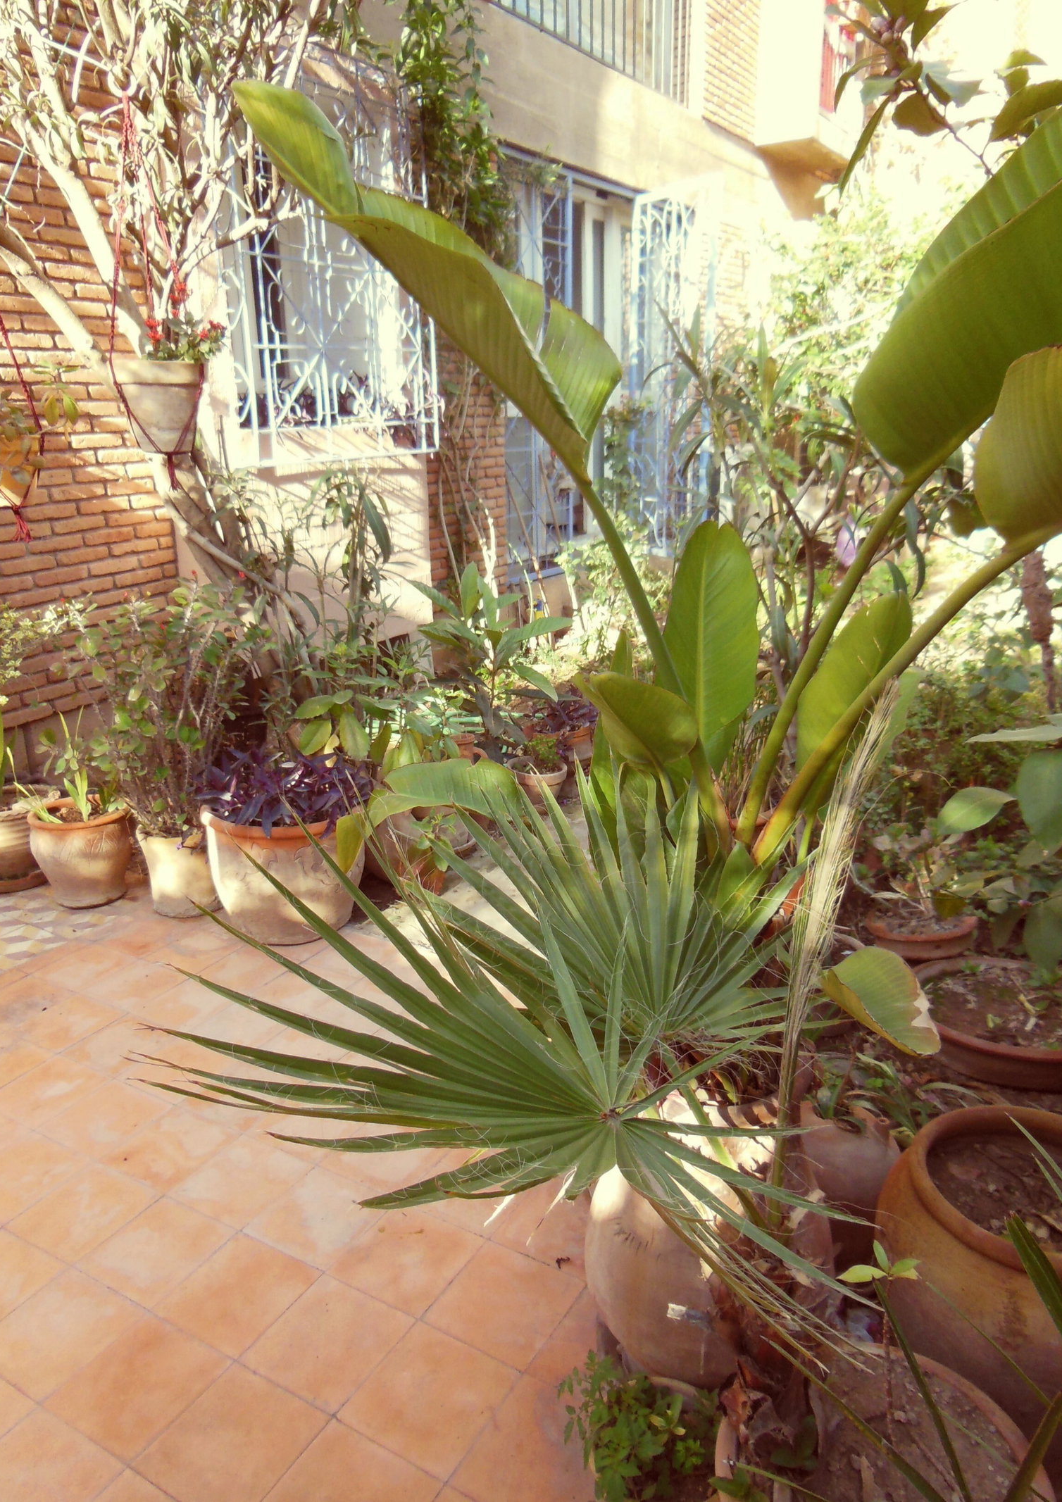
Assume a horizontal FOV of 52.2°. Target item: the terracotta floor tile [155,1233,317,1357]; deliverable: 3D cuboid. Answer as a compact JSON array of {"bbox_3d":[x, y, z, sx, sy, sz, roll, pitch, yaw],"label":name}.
[{"bbox_3d":[-0.489,0.913,1.819,0.200,0.014,0.200,8,21,31],"label":"terracotta floor tile"}]

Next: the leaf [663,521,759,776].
[{"bbox_3d":[0.435,-0.251,2.620,0.235,0.600,0.130,1,17,9],"label":"leaf"}]

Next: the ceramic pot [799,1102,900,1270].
[{"bbox_3d":[0.495,0.709,1.795,0.250,0.265,0.250,-2,17,1],"label":"ceramic pot"}]

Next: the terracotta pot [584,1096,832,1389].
[{"bbox_3d":[0.266,0.735,1.639,0.368,0.365,0.368,-2,17,1],"label":"terracotta pot"}]

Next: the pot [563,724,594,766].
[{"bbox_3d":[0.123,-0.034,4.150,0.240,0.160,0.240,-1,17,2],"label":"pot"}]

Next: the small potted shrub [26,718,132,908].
[{"bbox_3d":[-1.369,0.181,3.277,0.285,0.560,0.285,-10,19,-23],"label":"small potted shrub"}]

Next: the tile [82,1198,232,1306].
[{"bbox_3d":[-0.655,0.883,1.909,0.200,0.015,0.200,8,21,31],"label":"tile"}]

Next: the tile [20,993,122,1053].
[{"bbox_3d":[-1.130,0.671,2.654,0.200,0.014,0.200,8,21,31],"label":"tile"}]

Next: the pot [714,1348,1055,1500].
[{"bbox_3d":[0.378,0.898,1.184,0.346,0.280,0.346,-2,17,1],"label":"pot"}]

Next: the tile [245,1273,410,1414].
[{"bbox_3d":[-0.315,0.928,1.698,0.199,0.015,0.199,8,21,31],"label":"tile"}]

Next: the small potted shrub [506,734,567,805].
[{"bbox_3d":[0.026,0.068,3.894,0.215,0.245,0.215,-2,17,0],"label":"small potted shrub"}]

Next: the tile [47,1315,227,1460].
[{"bbox_3d":[-0.595,0.971,1.658,0.200,0.014,0.200,8,21,31],"label":"tile"}]

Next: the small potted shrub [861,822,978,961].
[{"bbox_3d":[0.985,0.335,2.704,0.300,0.310,0.300,4,19,20],"label":"small potted shrub"}]

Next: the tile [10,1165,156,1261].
[{"bbox_3d":[-0.824,0.857,2.008,0.199,0.015,0.199,8,21,31],"label":"tile"}]

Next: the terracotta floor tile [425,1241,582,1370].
[{"bbox_3d":[-0.044,0.905,1.774,0.200,0.014,0.200,8,21,31],"label":"terracotta floor tile"}]

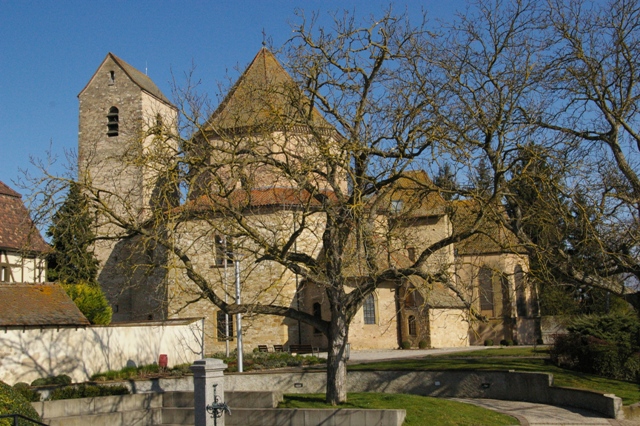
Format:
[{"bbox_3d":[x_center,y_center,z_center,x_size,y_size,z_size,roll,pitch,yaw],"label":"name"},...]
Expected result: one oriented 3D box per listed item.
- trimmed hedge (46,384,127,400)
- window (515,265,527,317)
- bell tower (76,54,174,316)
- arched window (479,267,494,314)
[{"bbox_3d":[-7.812,6.134,27.700,2.650,0.460,0.500,2,-9,-26],"label":"trimmed hedge"},{"bbox_3d":[14.145,5.483,57.600,1.000,3.600,0.300,2,-9,-29],"label":"window"},{"bbox_3d":[-16.129,-0.619,69.279,6.100,24.750,6.500,-4,-8,16],"label":"bell tower"},{"bbox_3d":[11.694,5.443,57.400,1.020,3.450,0.300,-4,-8,16],"label":"arched window"}]

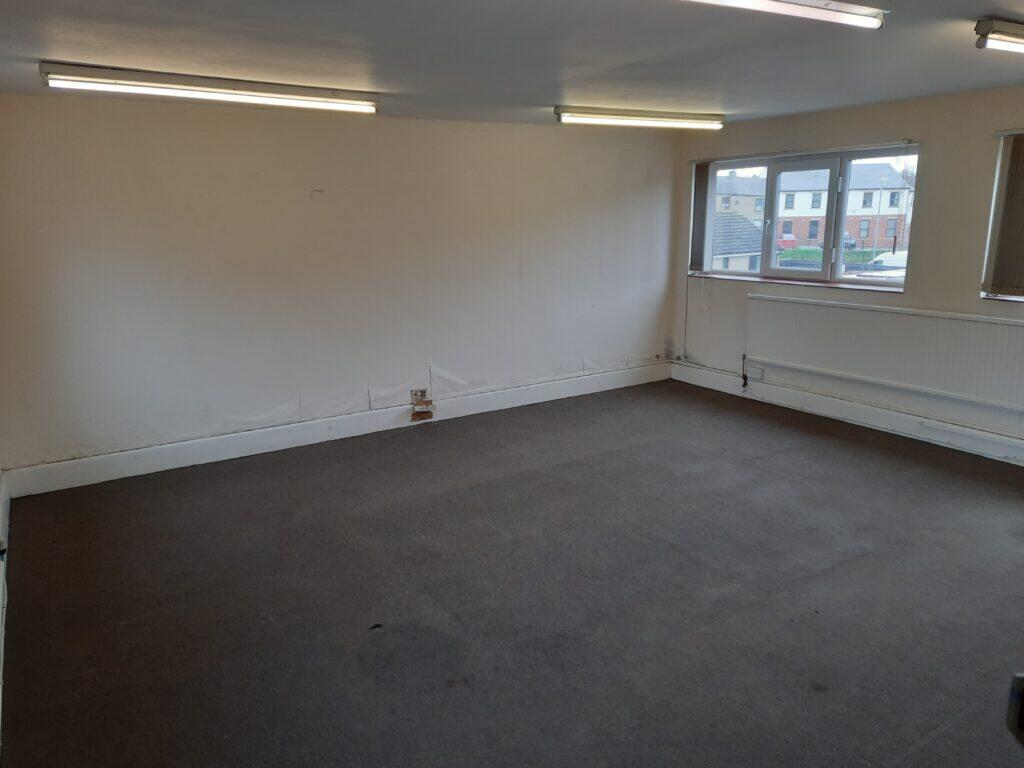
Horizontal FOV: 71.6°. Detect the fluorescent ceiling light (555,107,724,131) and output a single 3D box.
[{"bbox_3d":[0.955,-1.901,5.083,1.550,0.100,0.060,-11,17,-32],"label":"fluorescent ceiling light"}]

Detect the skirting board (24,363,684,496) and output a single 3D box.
[{"bbox_3d":[-0.678,0.224,5.618,5.450,0.173,0.026,-9,16,-33],"label":"skirting board"}]

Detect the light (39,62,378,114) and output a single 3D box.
[{"bbox_3d":[-1.393,-1.452,3.517,1.555,0.100,0.060,-9,16,-33],"label":"light"}]

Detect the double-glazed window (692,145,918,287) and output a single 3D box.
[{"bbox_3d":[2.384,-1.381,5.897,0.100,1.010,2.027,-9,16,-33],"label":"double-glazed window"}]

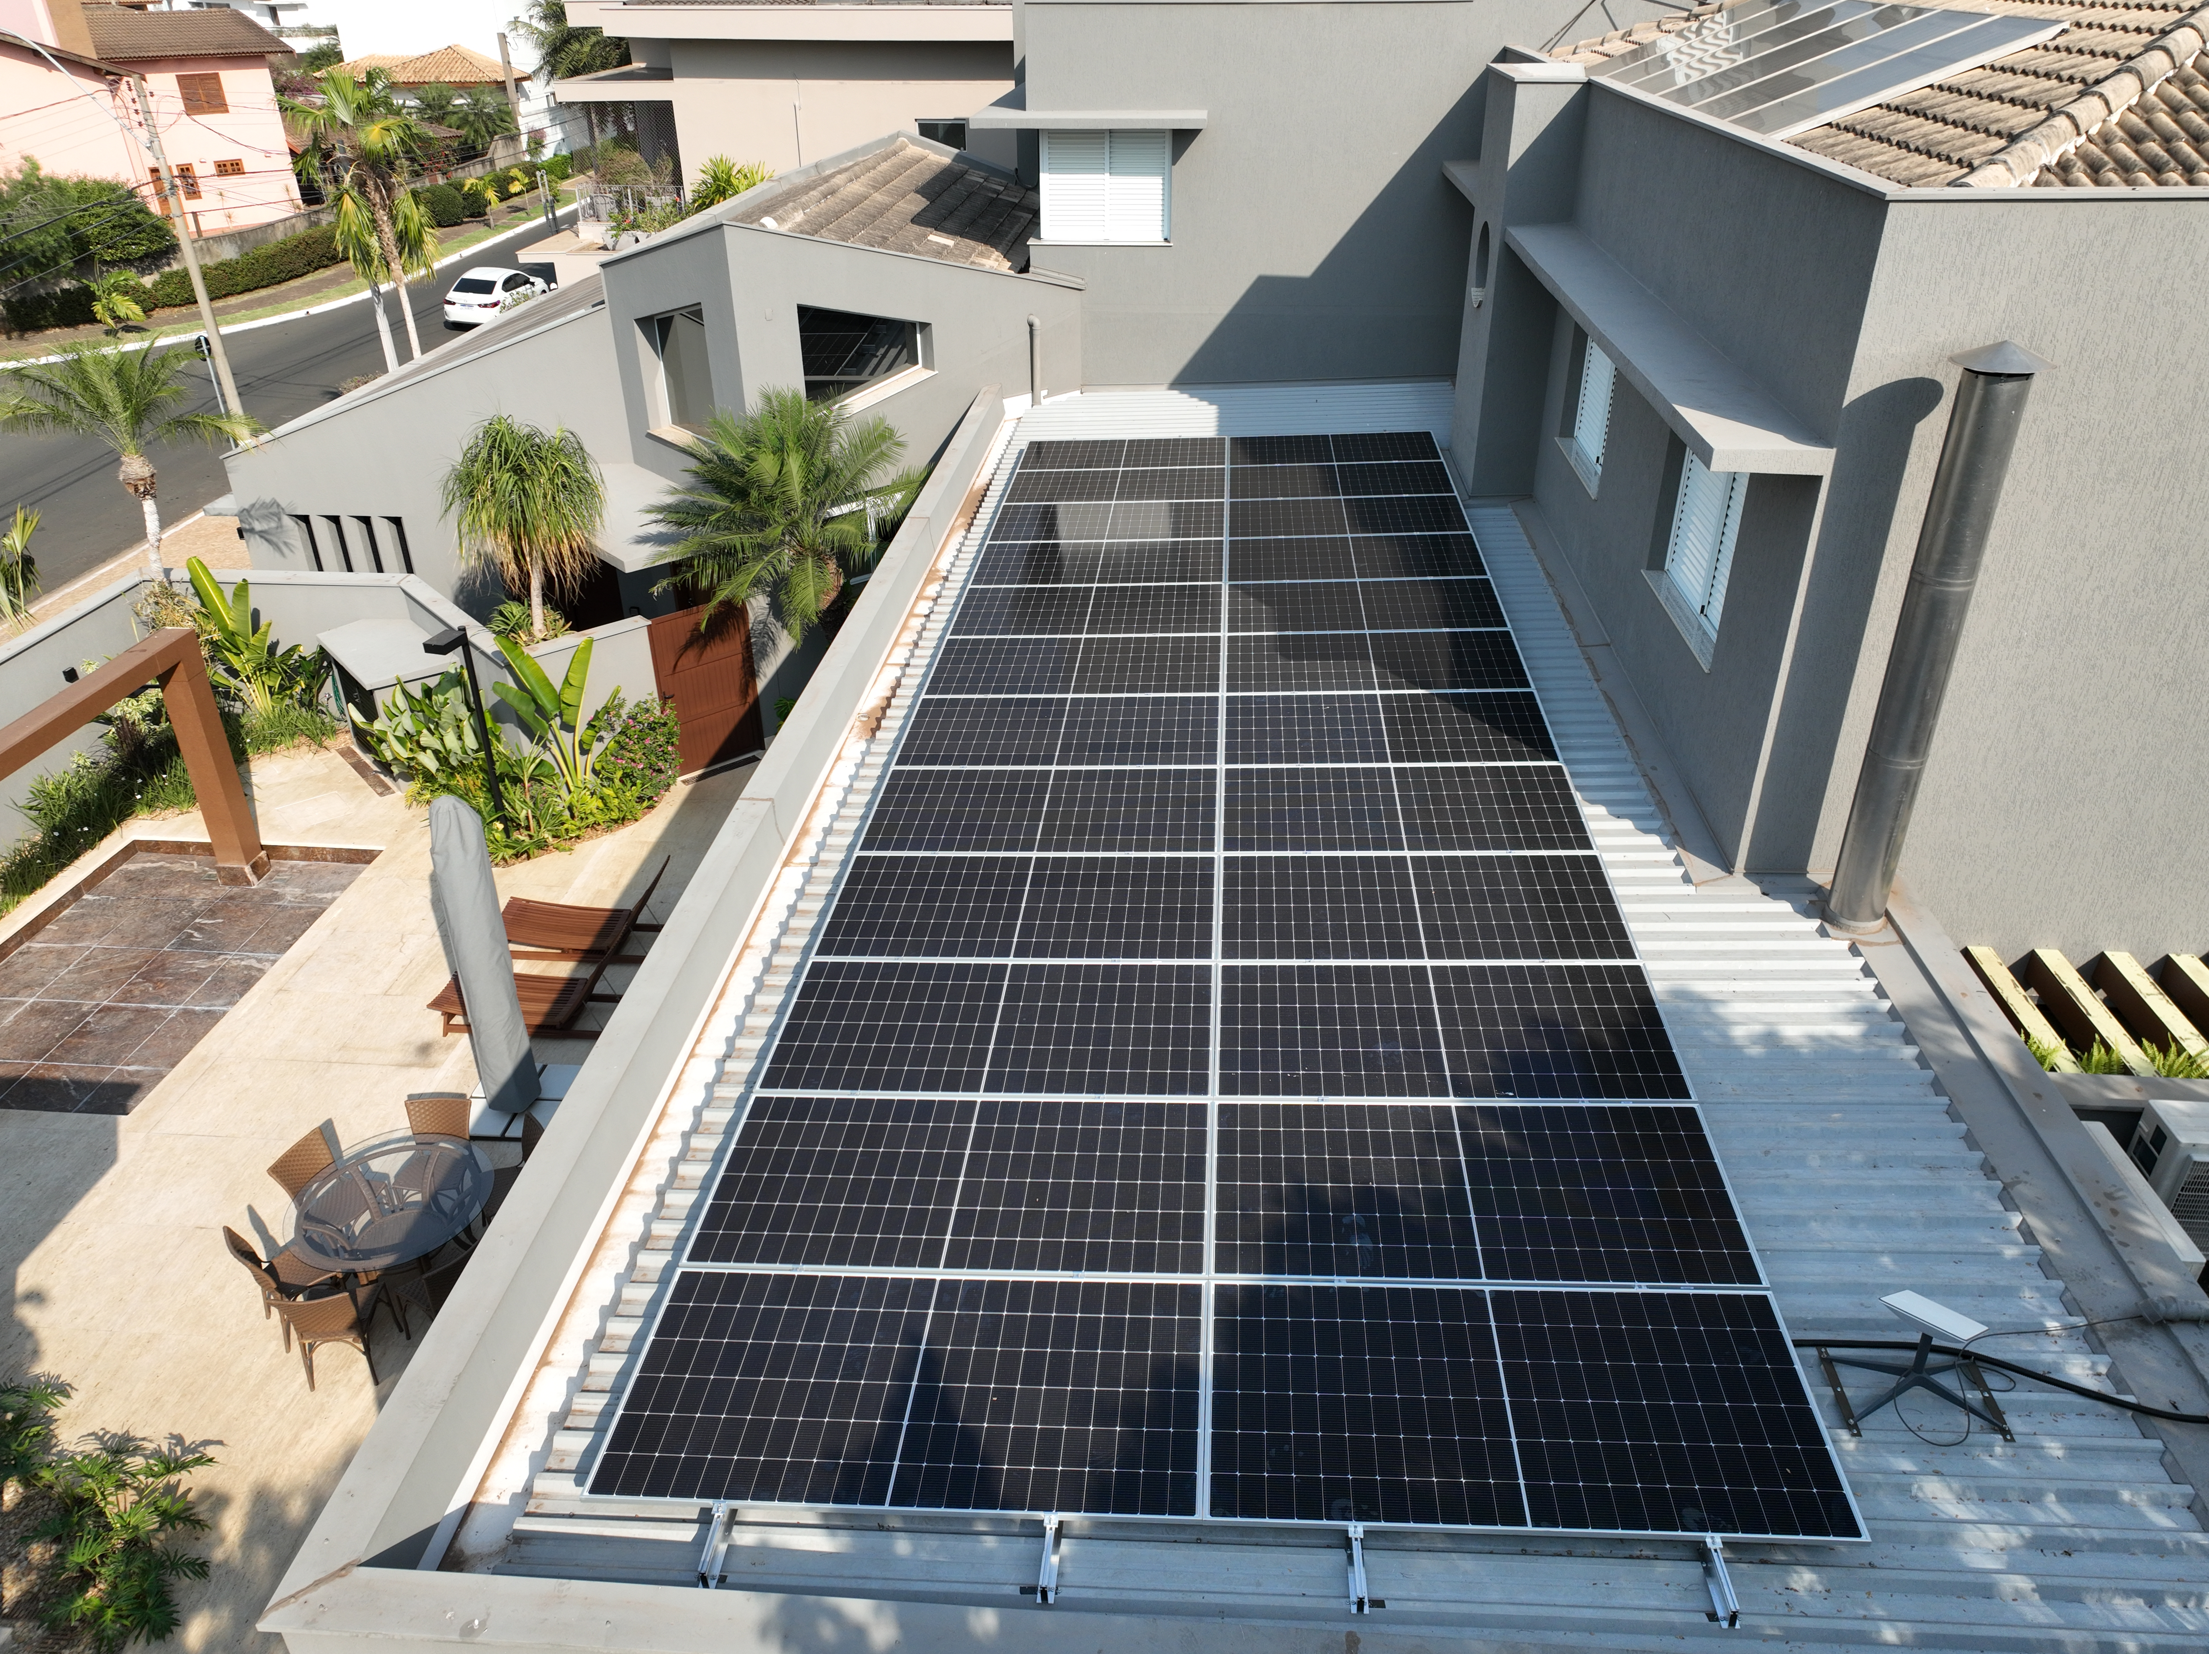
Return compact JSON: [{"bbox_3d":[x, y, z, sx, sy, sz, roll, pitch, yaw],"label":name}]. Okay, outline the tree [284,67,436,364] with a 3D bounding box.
[{"bbox_3d":[-16.195,-12.511,33.675,2.800,7.200,2.600,2,29,4],"label":"tree"}]

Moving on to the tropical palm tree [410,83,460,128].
[{"bbox_3d":[-33.573,-35.336,77.294,2.600,4.000,2.600,2,29,4],"label":"tropical palm tree"}]

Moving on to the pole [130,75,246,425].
[{"bbox_3d":[-16.928,-9.924,28.750,0.360,7.400,0.360,2,29,4],"label":"pole"}]

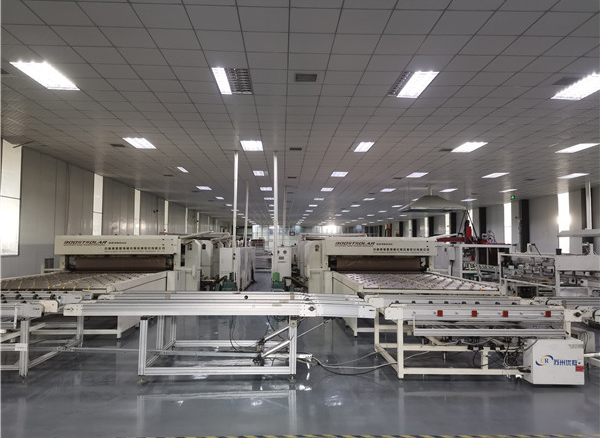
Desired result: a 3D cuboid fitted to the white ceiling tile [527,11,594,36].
[{"bbox_3d":[3.167,-2.392,5.565,0.600,0.020,0.600,0,-3,-2],"label":"white ceiling tile"}]

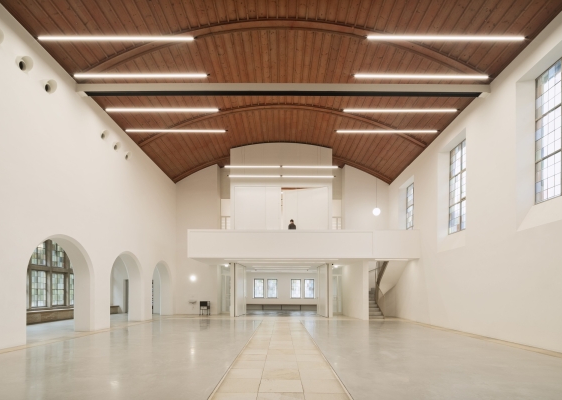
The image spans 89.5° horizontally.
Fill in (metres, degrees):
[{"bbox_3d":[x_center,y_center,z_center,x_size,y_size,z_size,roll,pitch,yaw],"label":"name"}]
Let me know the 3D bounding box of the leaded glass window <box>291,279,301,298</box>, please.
[{"bbox_3d":[1.138,6.520,20.800,0.730,1.440,0.150,0,-10,0],"label":"leaded glass window"}]

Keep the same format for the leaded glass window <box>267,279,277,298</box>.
[{"bbox_3d":[-0.609,6.520,20.800,0.730,1.440,0.150,0,-10,0],"label":"leaded glass window"}]

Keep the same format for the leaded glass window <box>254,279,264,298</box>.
[{"bbox_3d":[-1.579,6.520,20.800,0.730,1.440,0.150,0,-10,0],"label":"leaded glass window"}]

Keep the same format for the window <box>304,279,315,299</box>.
[{"bbox_3d":[2.107,6.520,20.800,0.730,1.440,0.150,0,-10,0],"label":"window"}]

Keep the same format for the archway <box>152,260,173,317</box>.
[{"bbox_3d":[-6.562,4.729,15.054,0.650,2.950,2.600,0,-10,0],"label":"archway"}]

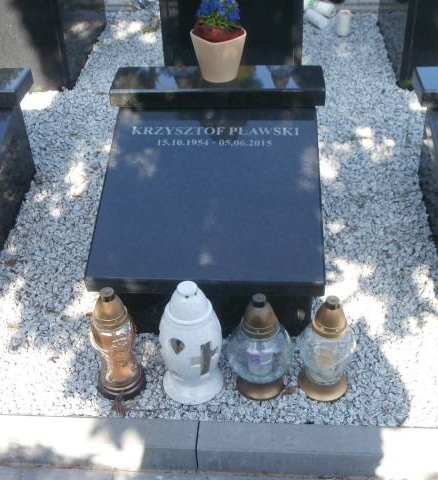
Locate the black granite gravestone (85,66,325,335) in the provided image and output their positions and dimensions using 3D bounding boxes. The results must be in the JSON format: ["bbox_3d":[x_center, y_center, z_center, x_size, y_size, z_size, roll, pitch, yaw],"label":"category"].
[{"bbox_3d":[-0.014,-0.149,2.043,0.646,0.380,0.790,1,40,4],"label":"black granite gravestone"}]

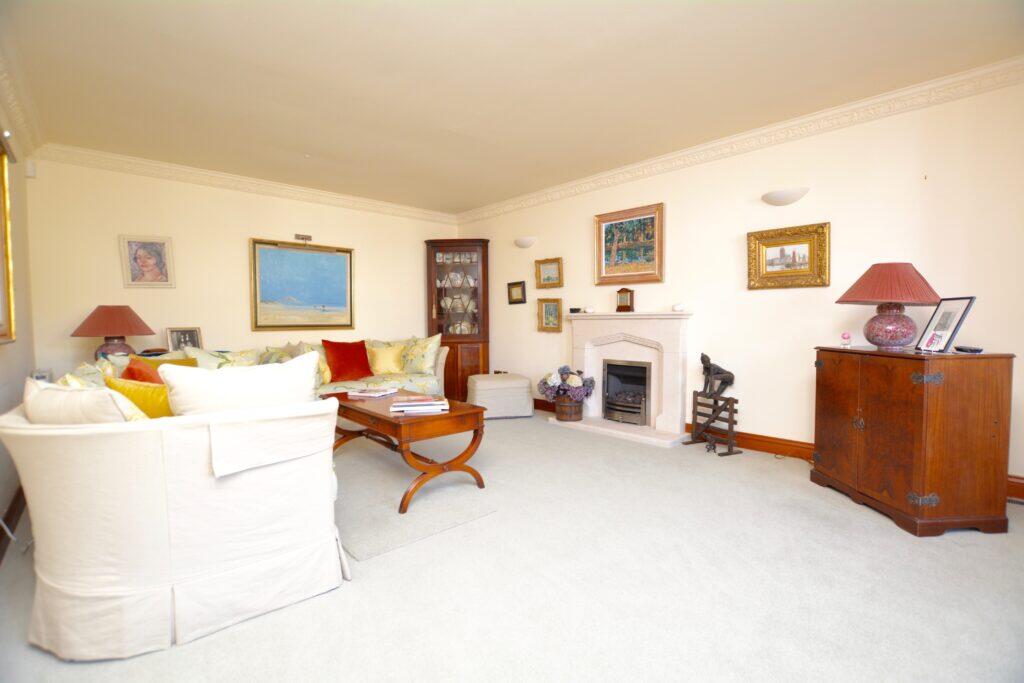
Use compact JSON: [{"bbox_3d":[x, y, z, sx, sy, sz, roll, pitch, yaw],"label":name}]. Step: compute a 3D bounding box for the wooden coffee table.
[{"bbox_3d":[-0.734,0.644,2.804,0.560,0.490,1.070,-2,3,-40],"label":"wooden coffee table"}]

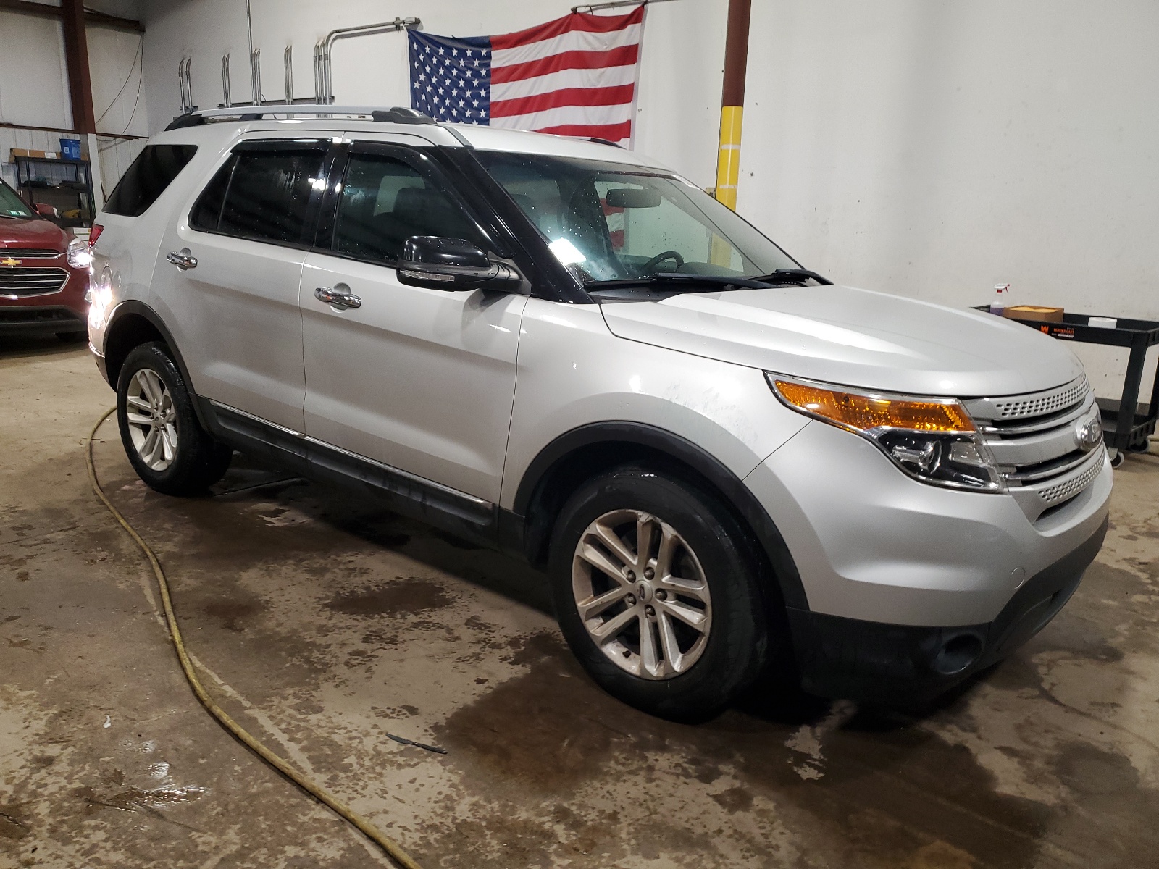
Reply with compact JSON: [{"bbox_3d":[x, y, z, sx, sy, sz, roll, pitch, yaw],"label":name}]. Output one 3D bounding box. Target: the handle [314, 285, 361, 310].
[{"bbox_3d":[-0.836,-0.472,3.031,0.238,0.055,0.060,13,18,37],"label":"handle"}]

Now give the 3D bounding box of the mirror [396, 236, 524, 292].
[{"bbox_3d":[-0.344,-0.500,2.560,0.270,0.165,0.250,13,18,37],"label":"mirror"}]

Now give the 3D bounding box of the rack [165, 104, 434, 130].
[{"bbox_3d":[-1.282,-1.329,3.680,1.970,0.100,0.080,13,18,37],"label":"rack"}]

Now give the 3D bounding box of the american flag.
[{"bbox_3d":[-0.799,-3.485,10.088,3.500,2.450,0.120,13,17,36],"label":"american flag"}]

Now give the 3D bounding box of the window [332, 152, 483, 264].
[{"bbox_3d":[-0.550,-0.778,2.948,0.830,0.385,0.050,13,-2,37],"label":"window"}]

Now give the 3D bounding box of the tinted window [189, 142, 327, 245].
[{"bbox_3d":[-1.304,-0.989,3.534,0.931,0.429,0.060,13,-1,37],"label":"tinted window"}]

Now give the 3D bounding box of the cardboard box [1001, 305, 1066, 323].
[{"bbox_3d":[2.981,-0.757,5.723,0.330,0.120,0.260,-11,19,-42],"label":"cardboard box"}]

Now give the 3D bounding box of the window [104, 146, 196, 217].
[{"bbox_3d":[-2.084,-1.221,4.185,0.862,0.371,0.060,15,-4,41],"label":"window"}]

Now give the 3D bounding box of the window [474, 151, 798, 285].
[{"bbox_3d":[0.307,-0.809,3.296,1.450,0.100,0.820,-15,57,-49],"label":"window"}]

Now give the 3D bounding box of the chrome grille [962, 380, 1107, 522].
[{"bbox_3d":[1.421,-0.006,2.592,0.260,0.360,1.100,13,18,37],"label":"chrome grille"}]

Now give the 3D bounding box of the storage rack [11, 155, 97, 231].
[{"bbox_3d":[-7.870,-3.158,13.184,0.450,1.900,0.883,13,18,37],"label":"storage rack"}]

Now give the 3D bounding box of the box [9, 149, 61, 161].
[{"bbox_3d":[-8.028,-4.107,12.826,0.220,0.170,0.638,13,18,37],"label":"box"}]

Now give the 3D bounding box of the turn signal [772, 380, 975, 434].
[{"bbox_3d":[0.715,-0.060,2.108,0.500,0.135,0.125,0,14,-5],"label":"turn signal"}]

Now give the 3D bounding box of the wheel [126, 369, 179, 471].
[{"bbox_3d":[-1.998,-0.084,4.258,0.497,0.497,0.200,13,18,37],"label":"wheel"}]

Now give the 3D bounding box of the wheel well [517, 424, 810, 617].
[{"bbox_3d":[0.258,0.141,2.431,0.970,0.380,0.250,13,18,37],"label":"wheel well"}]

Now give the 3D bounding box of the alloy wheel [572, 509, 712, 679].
[{"bbox_3d":[0.227,0.439,2.533,0.497,0.497,0.200,14,18,39],"label":"alloy wheel"}]

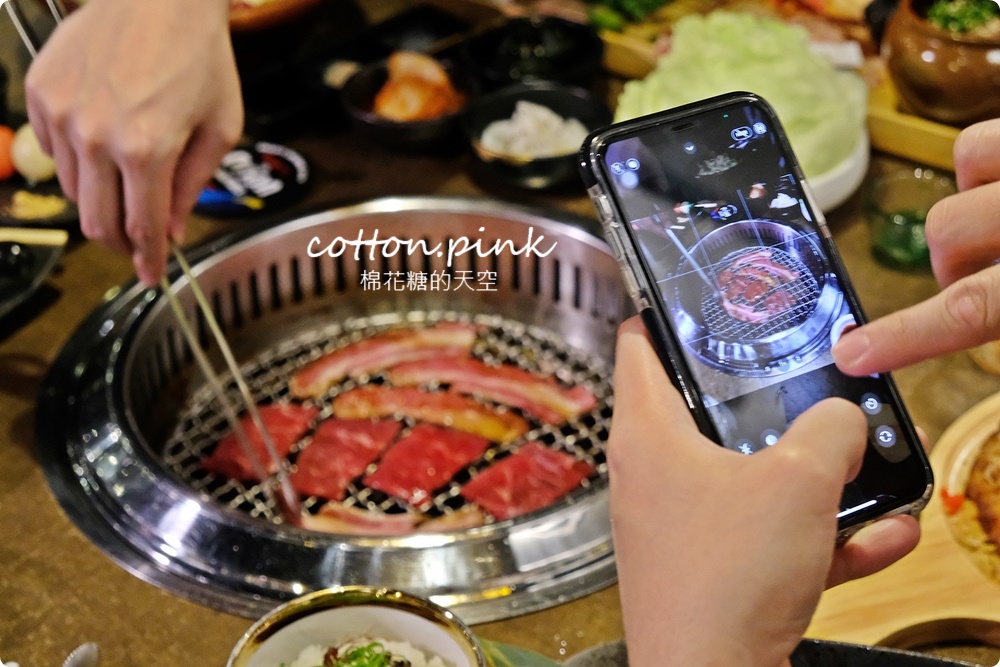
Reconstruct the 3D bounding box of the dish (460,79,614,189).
[{"bbox_3d":[0.025,-0.130,1.199,0.101,0.039,0.101,0,35,1],"label":"dish"}]

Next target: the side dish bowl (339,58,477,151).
[{"bbox_3d":[-0.063,-0.154,1.241,0.097,0.036,0.097,-1,35,0],"label":"side dish bowl"}]

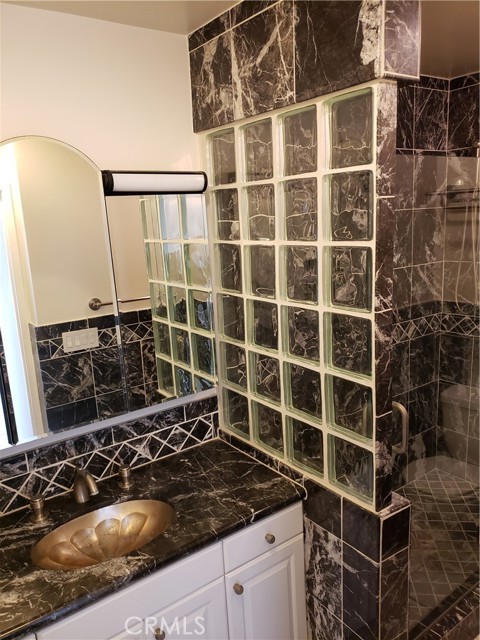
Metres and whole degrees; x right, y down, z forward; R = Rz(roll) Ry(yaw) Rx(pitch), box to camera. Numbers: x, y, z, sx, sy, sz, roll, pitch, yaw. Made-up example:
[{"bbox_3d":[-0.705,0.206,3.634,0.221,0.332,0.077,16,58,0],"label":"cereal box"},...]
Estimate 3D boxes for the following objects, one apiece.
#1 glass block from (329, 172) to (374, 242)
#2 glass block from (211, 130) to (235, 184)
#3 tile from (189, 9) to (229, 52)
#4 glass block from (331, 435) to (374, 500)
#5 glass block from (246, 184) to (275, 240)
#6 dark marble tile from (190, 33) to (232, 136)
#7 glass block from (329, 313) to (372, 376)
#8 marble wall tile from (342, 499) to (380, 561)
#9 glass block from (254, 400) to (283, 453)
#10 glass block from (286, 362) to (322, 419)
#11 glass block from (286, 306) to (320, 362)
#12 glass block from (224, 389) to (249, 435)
[{"bbox_3d":[0.334,-0.327,1.389,0.085,0.194,0.194,-11,15,-35],"label":"glass block"},{"bbox_3d":[-0.035,-0.600,1.810,0.079,0.189,0.189,-12,15,-35],"label":"glass block"},{"bbox_3d":[-0.107,-1.034,1.728,0.014,0.055,0.274,-12,15,-35],"label":"tile"},{"bbox_3d":[0.375,0.463,1.552,0.080,0.190,0.190,-12,15,-35],"label":"glass block"},{"bbox_3d":[0.092,-0.378,1.698,0.080,0.190,0.190,-12,15,-35],"label":"glass block"},{"bbox_3d":[-0.100,-0.864,1.767,0.014,0.290,0.278,-12,15,-35],"label":"dark marble tile"},{"bbox_3d":[0.353,0.069,1.468,0.080,0.190,0.190,-12,15,-35],"label":"glass block"},{"bbox_3d":[0.388,0.664,1.525,0.012,0.155,0.152,-11,15,-35],"label":"marble wall tile"},{"bbox_3d":[0.135,0.409,1.865,0.080,0.190,0.190,-12,15,-35],"label":"glass block"},{"bbox_3d":[0.245,0.241,1.676,0.085,0.194,0.194,-11,15,-35],"label":"glass block"},{"bbox_3d":[0.233,0.043,1.615,0.079,0.189,0.189,-12,15,-35],"label":"glass block"},{"bbox_3d":[0.016,0.384,2.042,0.085,0.194,0.194,-11,15,-35],"label":"glass block"}]

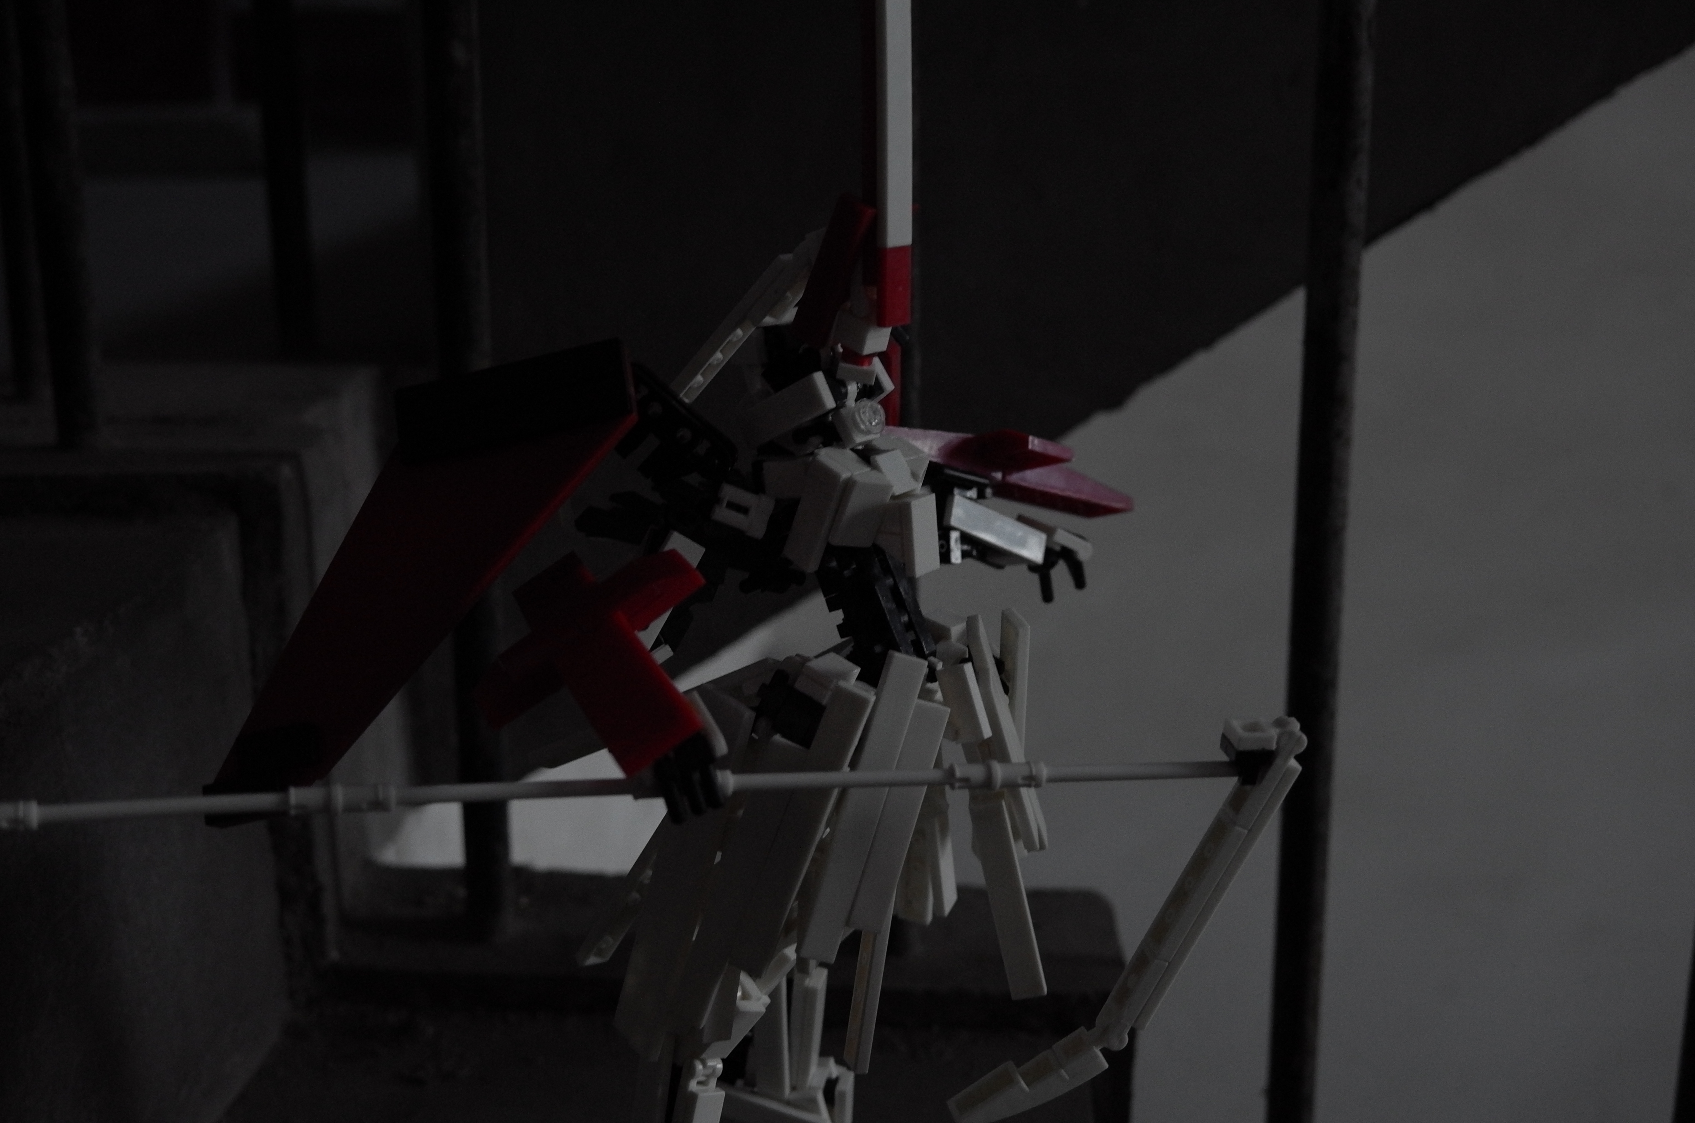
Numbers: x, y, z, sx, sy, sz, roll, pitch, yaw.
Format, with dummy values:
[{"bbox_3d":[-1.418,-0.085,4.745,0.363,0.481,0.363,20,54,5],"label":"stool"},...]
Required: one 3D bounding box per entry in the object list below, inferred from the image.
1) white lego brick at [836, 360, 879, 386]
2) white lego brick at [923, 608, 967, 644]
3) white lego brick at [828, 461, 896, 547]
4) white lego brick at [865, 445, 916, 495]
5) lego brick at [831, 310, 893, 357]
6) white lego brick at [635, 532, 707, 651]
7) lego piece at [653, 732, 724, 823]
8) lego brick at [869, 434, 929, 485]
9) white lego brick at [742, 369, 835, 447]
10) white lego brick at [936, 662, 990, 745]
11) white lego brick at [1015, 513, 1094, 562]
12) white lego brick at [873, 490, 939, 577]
[{"bbox_3d":[0.002,-0.040,0.435,0.008,0.003,0.007,7,10,-1],"label":"white lego brick"},{"bbox_3d":[0.022,0.016,0.464,0.008,0.009,0.008,18,24,35],"label":"white lego brick"},{"bbox_3d":[0.003,-0.012,0.427,0.008,0.016,0.007,7,23,-23],"label":"white lego brick"},{"bbox_3d":[0.010,-0.020,0.459,0.006,0.008,0.008,9,21,41],"label":"white lego brick"},{"bbox_3d":[0.003,-0.048,0.434,0.008,0.006,0.008,28,28,28],"label":"lego brick"},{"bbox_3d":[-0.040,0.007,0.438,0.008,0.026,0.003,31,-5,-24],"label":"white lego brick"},{"bbox_3d":[-0.030,0.041,0.391,0.010,0.014,0.009,-19,6,-1],"label":"lego piece"},{"bbox_3d":[0.011,-0.022,0.436,0.008,0.007,0.008,27,32,36],"label":"lego brick"},{"bbox_3d":[-0.013,-0.033,0.445,0.024,0.008,0.003,-23,-1,42],"label":"white lego brick"},{"bbox_3d":[0.025,0.030,0.443,0.008,0.016,0.003,-17,-2,42],"label":"white lego brick"},{"bbox_3d":[0.045,-0.005,0.450,0.008,0.004,0.016,24,-3,-30],"label":"white lego brick"},{"bbox_3d":[0.012,-0.006,0.430,0.011,0.016,0.008,7,19,38],"label":"white lego brick"}]

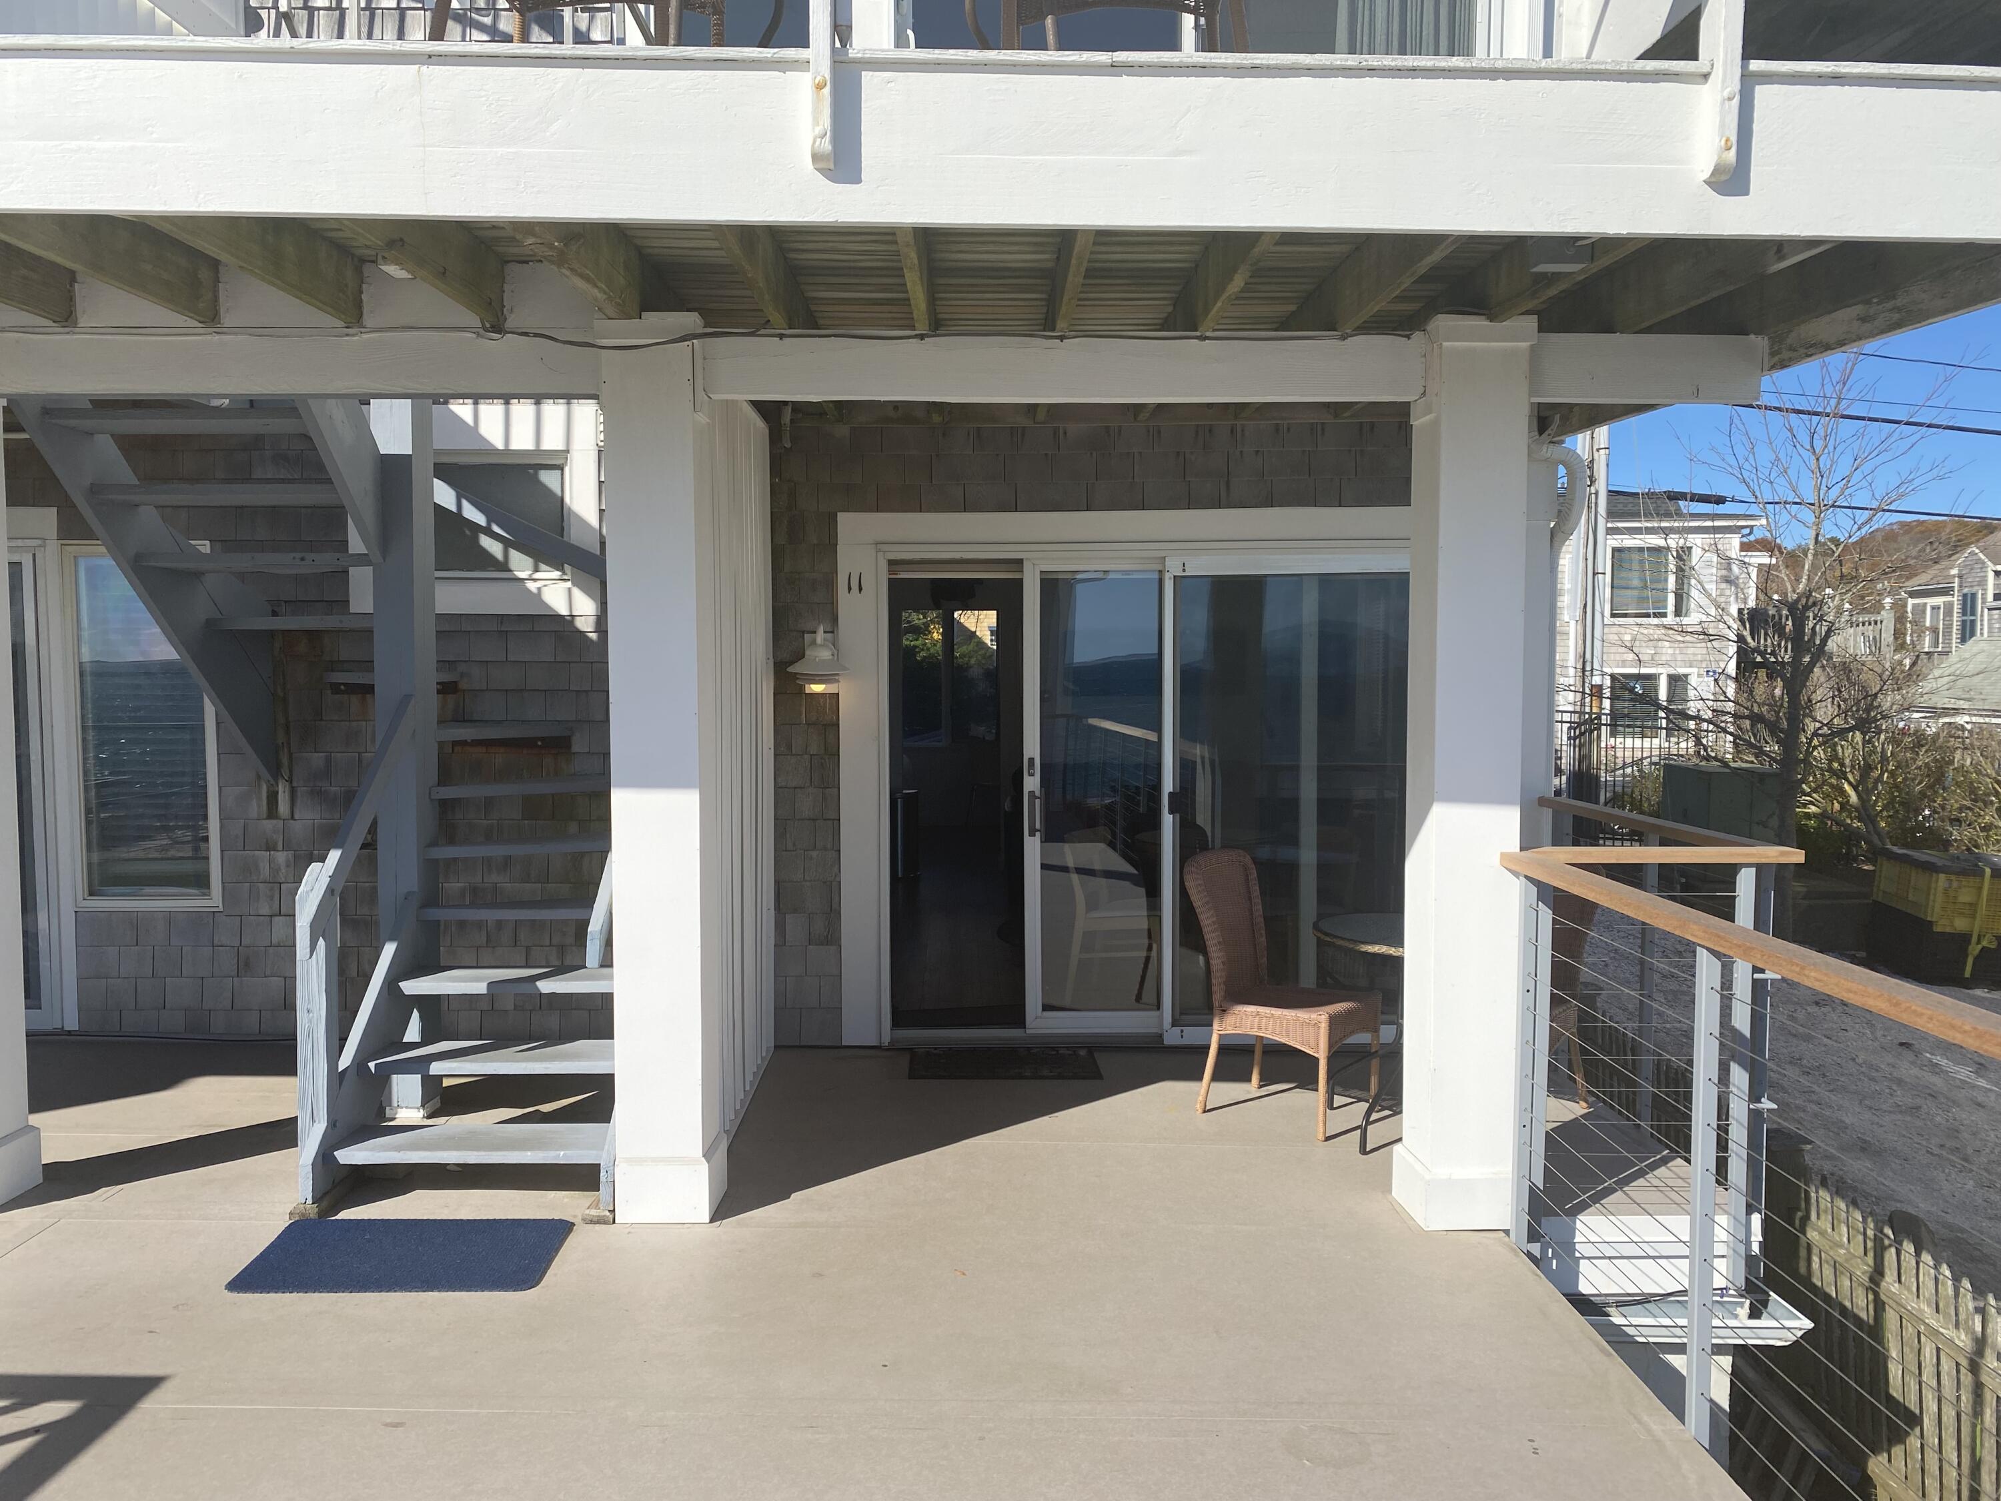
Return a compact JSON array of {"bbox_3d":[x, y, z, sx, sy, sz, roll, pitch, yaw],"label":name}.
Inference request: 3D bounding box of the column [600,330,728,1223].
[{"bbox_3d":[-0.961,0.075,4.302,0.273,2.505,0.273,0,3,-1],"label":"column"}]

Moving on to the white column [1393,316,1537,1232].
[{"bbox_3d":[1.323,0.076,4.301,0.273,2.515,0.273,0,3,-1],"label":"white column"}]

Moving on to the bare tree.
[{"bbox_3d":[8.429,-1.090,16.000,3.500,6.200,3.500,0,3,-1],"label":"bare tree"}]

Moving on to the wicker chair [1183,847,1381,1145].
[{"bbox_3d":[0.996,0.813,5.284,0.576,0.923,0.475,3,4,39],"label":"wicker chair"}]

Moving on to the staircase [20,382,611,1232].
[{"bbox_3d":[-2.011,-0.011,5.132,1.798,2.586,1.919,0,3,-1],"label":"staircase"}]

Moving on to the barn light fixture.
[{"bbox_3d":[-0.729,-0.362,5.993,0.242,0.268,0.273,0,3,-1],"label":"barn light fixture"}]

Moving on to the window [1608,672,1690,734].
[{"bbox_3d":[12.533,-0.905,29.000,1.570,1.240,0.150,0,3,-1],"label":"window"}]

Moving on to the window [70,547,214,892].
[{"bbox_3d":[-3.454,-0.095,6.065,0.555,1.434,0.081,0,3,-1],"label":"window"}]

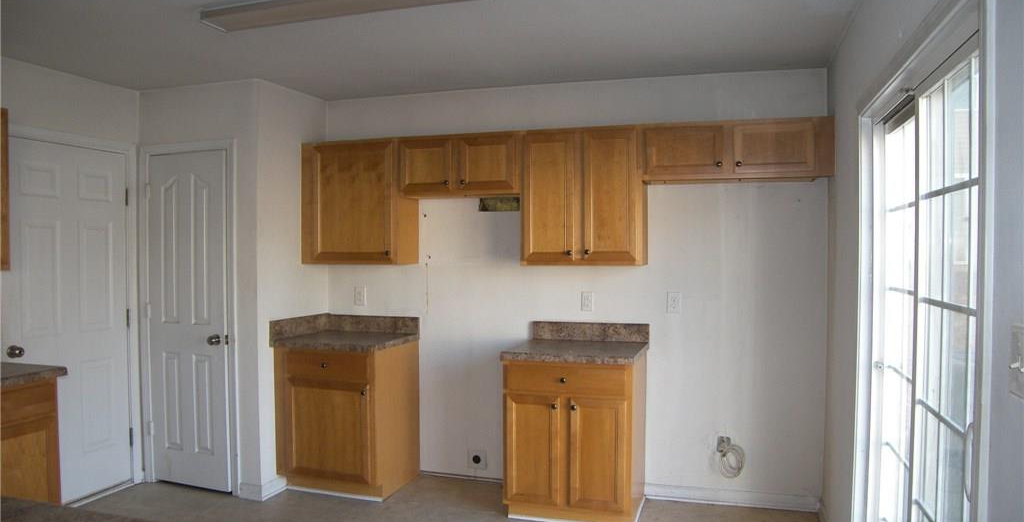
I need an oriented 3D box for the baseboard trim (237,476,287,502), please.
[{"bbox_3d":[-1.503,1.354,4.263,0.192,0.085,0.204,0,2,17],"label":"baseboard trim"}]

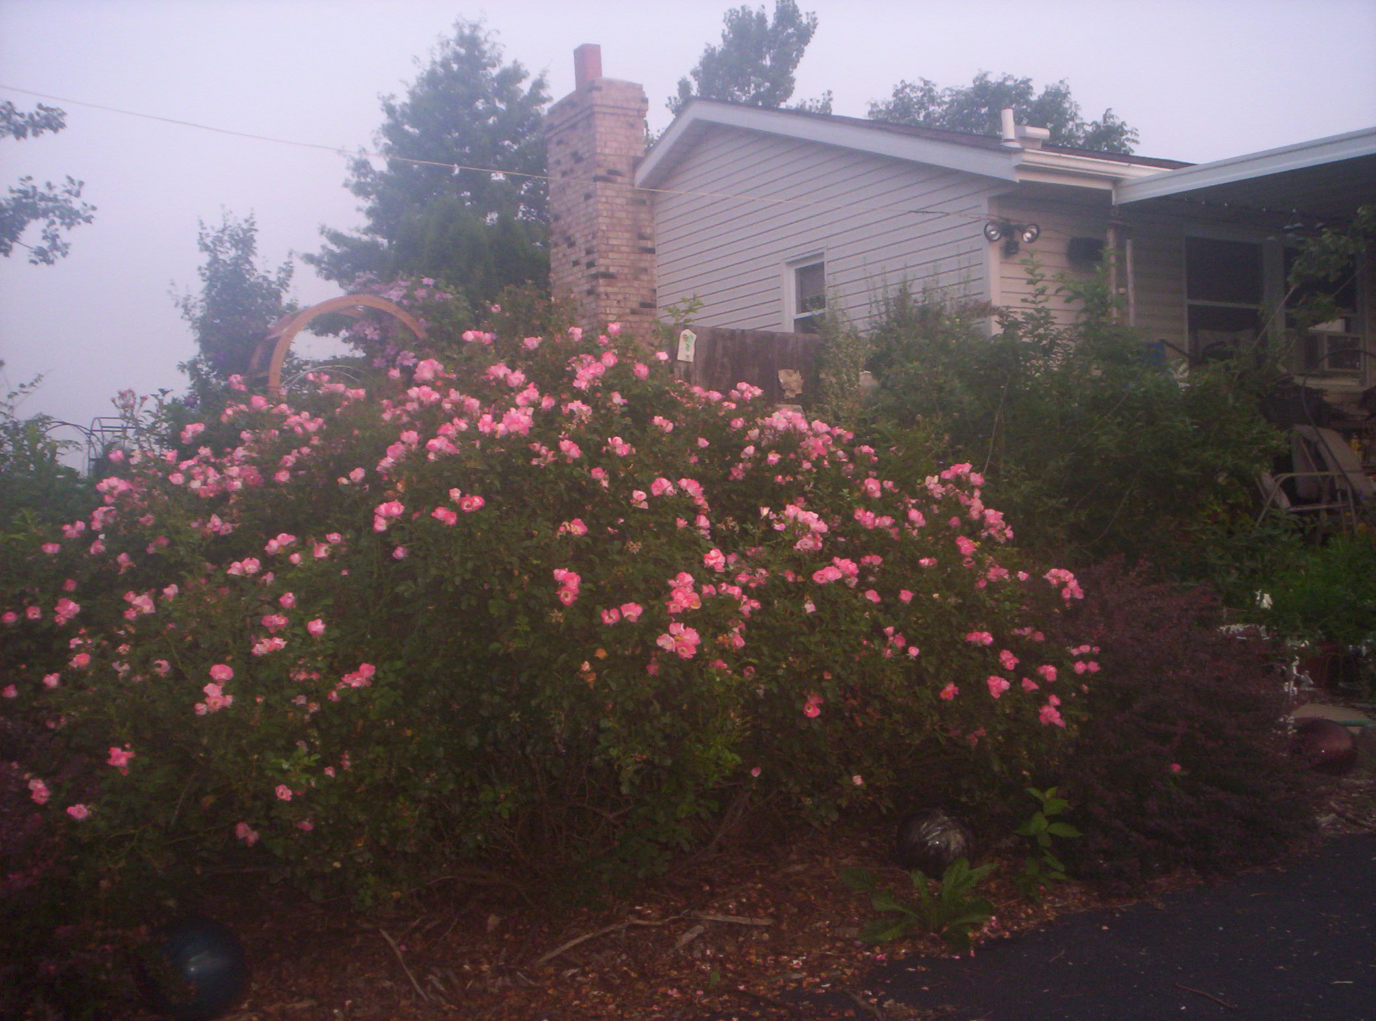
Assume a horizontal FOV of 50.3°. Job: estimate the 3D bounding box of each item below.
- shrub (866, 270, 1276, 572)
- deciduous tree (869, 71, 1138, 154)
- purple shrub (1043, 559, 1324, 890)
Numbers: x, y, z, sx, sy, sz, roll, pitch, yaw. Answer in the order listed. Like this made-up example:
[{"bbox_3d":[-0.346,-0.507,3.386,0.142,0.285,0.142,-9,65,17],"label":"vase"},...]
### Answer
[{"bbox_3d":[1.990,-0.330,7.600,2.250,1.820,1.900,-2,0,15],"label":"shrub"},{"bbox_3d":[6.400,-4.350,30.000,6.800,9.400,6.500,-2,0,12],"label":"deciduous tree"},{"bbox_3d":[1.560,0.600,4.700,0.980,0.900,0.950,-2,0,18],"label":"purple shrub"}]

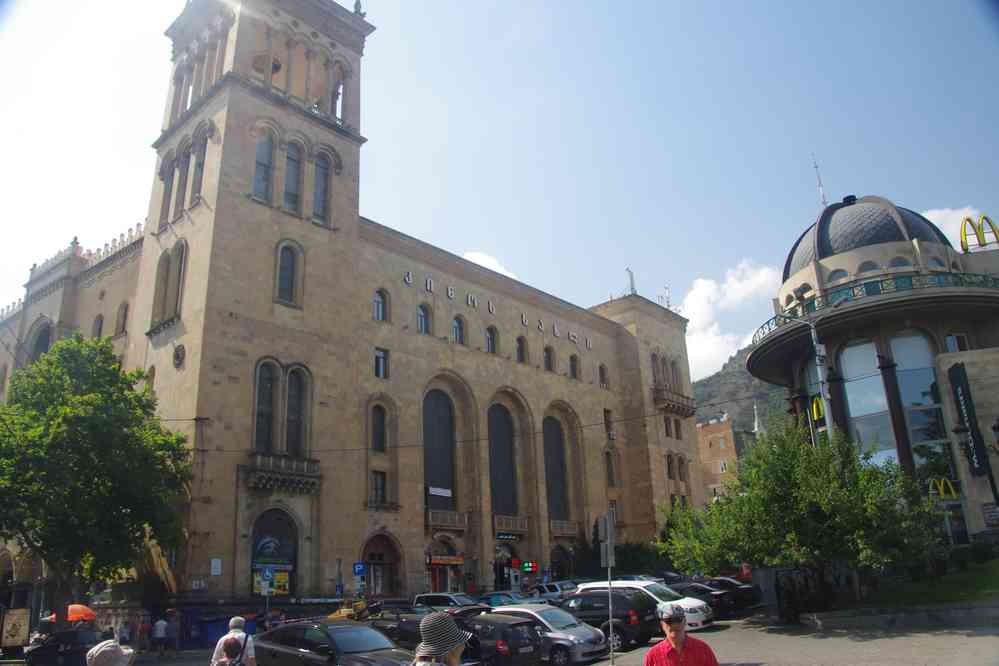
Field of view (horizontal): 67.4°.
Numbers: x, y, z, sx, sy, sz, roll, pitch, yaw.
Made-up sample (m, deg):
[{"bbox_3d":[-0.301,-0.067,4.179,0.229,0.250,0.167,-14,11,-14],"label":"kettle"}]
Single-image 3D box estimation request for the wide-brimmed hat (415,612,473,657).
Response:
[{"bbox_3d":[-0.329,1.771,4.400,0.350,0.200,0.340,-16,-19,-6],"label":"wide-brimmed hat"}]

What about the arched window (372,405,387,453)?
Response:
[{"bbox_3d":[-7.556,5.951,46.634,0.300,2.950,1.020,-19,-26,39],"label":"arched window"}]

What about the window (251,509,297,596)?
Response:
[{"bbox_3d":[-11.847,11.531,39.306,0.350,4.300,2.500,-19,-26,39],"label":"window"}]

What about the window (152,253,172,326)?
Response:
[{"bbox_3d":[-20.262,-2.734,45.149,1.550,4.600,0.300,-19,-26,39],"label":"window"}]

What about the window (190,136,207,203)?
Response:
[{"bbox_3d":[-18.889,-10.443,47.443,1.300,5.100,0.350,-19,-26,39],"label":"window"}]

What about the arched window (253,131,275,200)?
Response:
[{"bbox_3d":[-14.263,-10.178,45.495,0.300,4.600,1.300,-19,-25,39],"label":"arched window"}]

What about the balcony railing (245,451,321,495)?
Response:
[{"bbox_3d":[-11.604,7.599,40.348,0.700,1.800,4.120,-19,-26,39],"label":"balcony railing"}]

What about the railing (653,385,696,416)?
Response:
[{"bbox_3d":[16.596,6.627,70.313,1.400,1.719,5.388,-19,-26,39],"label":"railing"}]

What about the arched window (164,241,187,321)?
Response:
[{"bbox_3d":[-18.782,-3.159,43.869,1.600,4.750,0.300,-19,-26,39],"label":"arched window"}]

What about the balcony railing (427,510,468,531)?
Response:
[{"bbox_3d":[-3.291,12.352,49.319,0.300,1.080,3.500,-19,-25,39],"label":"balcony railing"}]

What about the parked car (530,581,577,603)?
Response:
[{"bbox_3d":[3.756,15.467,44.000,1.760,1.600,4.300,10,-23,-31],"label":"parked car"}]

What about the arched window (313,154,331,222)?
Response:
[{"bbox_3d":[-11.559,-9.351,48.262,0.300,4.750,1.100,-19,-26,39],"label":"arched window"}]

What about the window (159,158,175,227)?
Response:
[{"bbox_3d":[-22.090,-9.320,49.699,1.300,4.600,0.300,-19,-25,39],"label":"window"}]

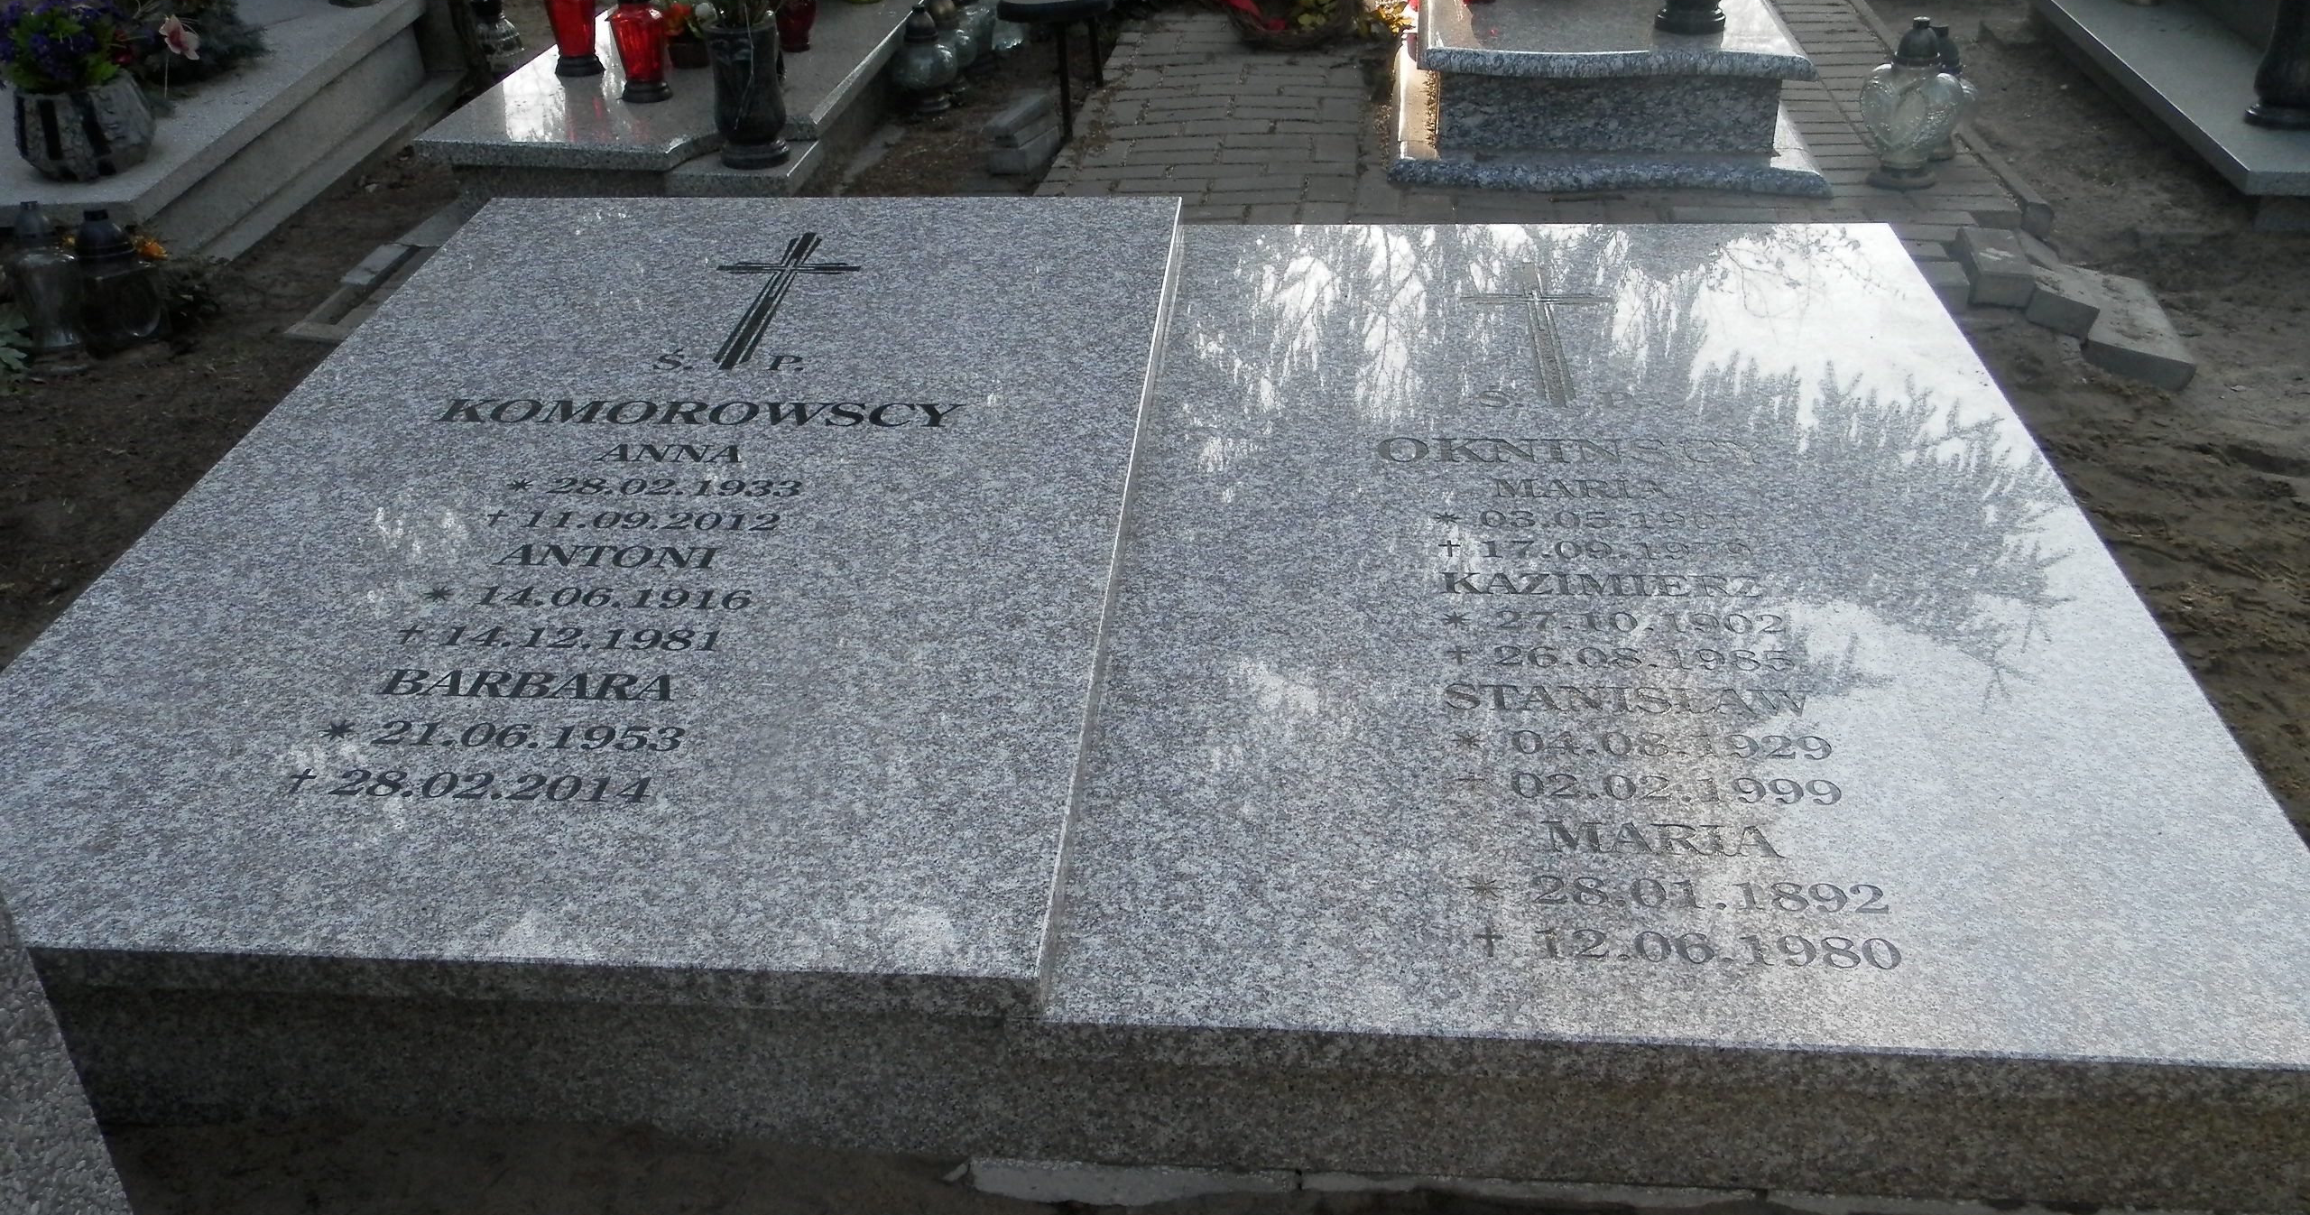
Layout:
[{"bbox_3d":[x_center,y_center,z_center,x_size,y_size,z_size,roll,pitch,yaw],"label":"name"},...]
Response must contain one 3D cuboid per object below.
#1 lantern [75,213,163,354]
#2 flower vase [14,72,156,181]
[{"bbox_3d":[-1.846,-0.583,3.315,0.130,0.255,0.130,-23,38,-32],"label":"lantern"},{"bbox_3d":[-2.000,-0.891,3.478,0.240,0.163,0.240,-18,35,-25],"label":"flower vase"}]

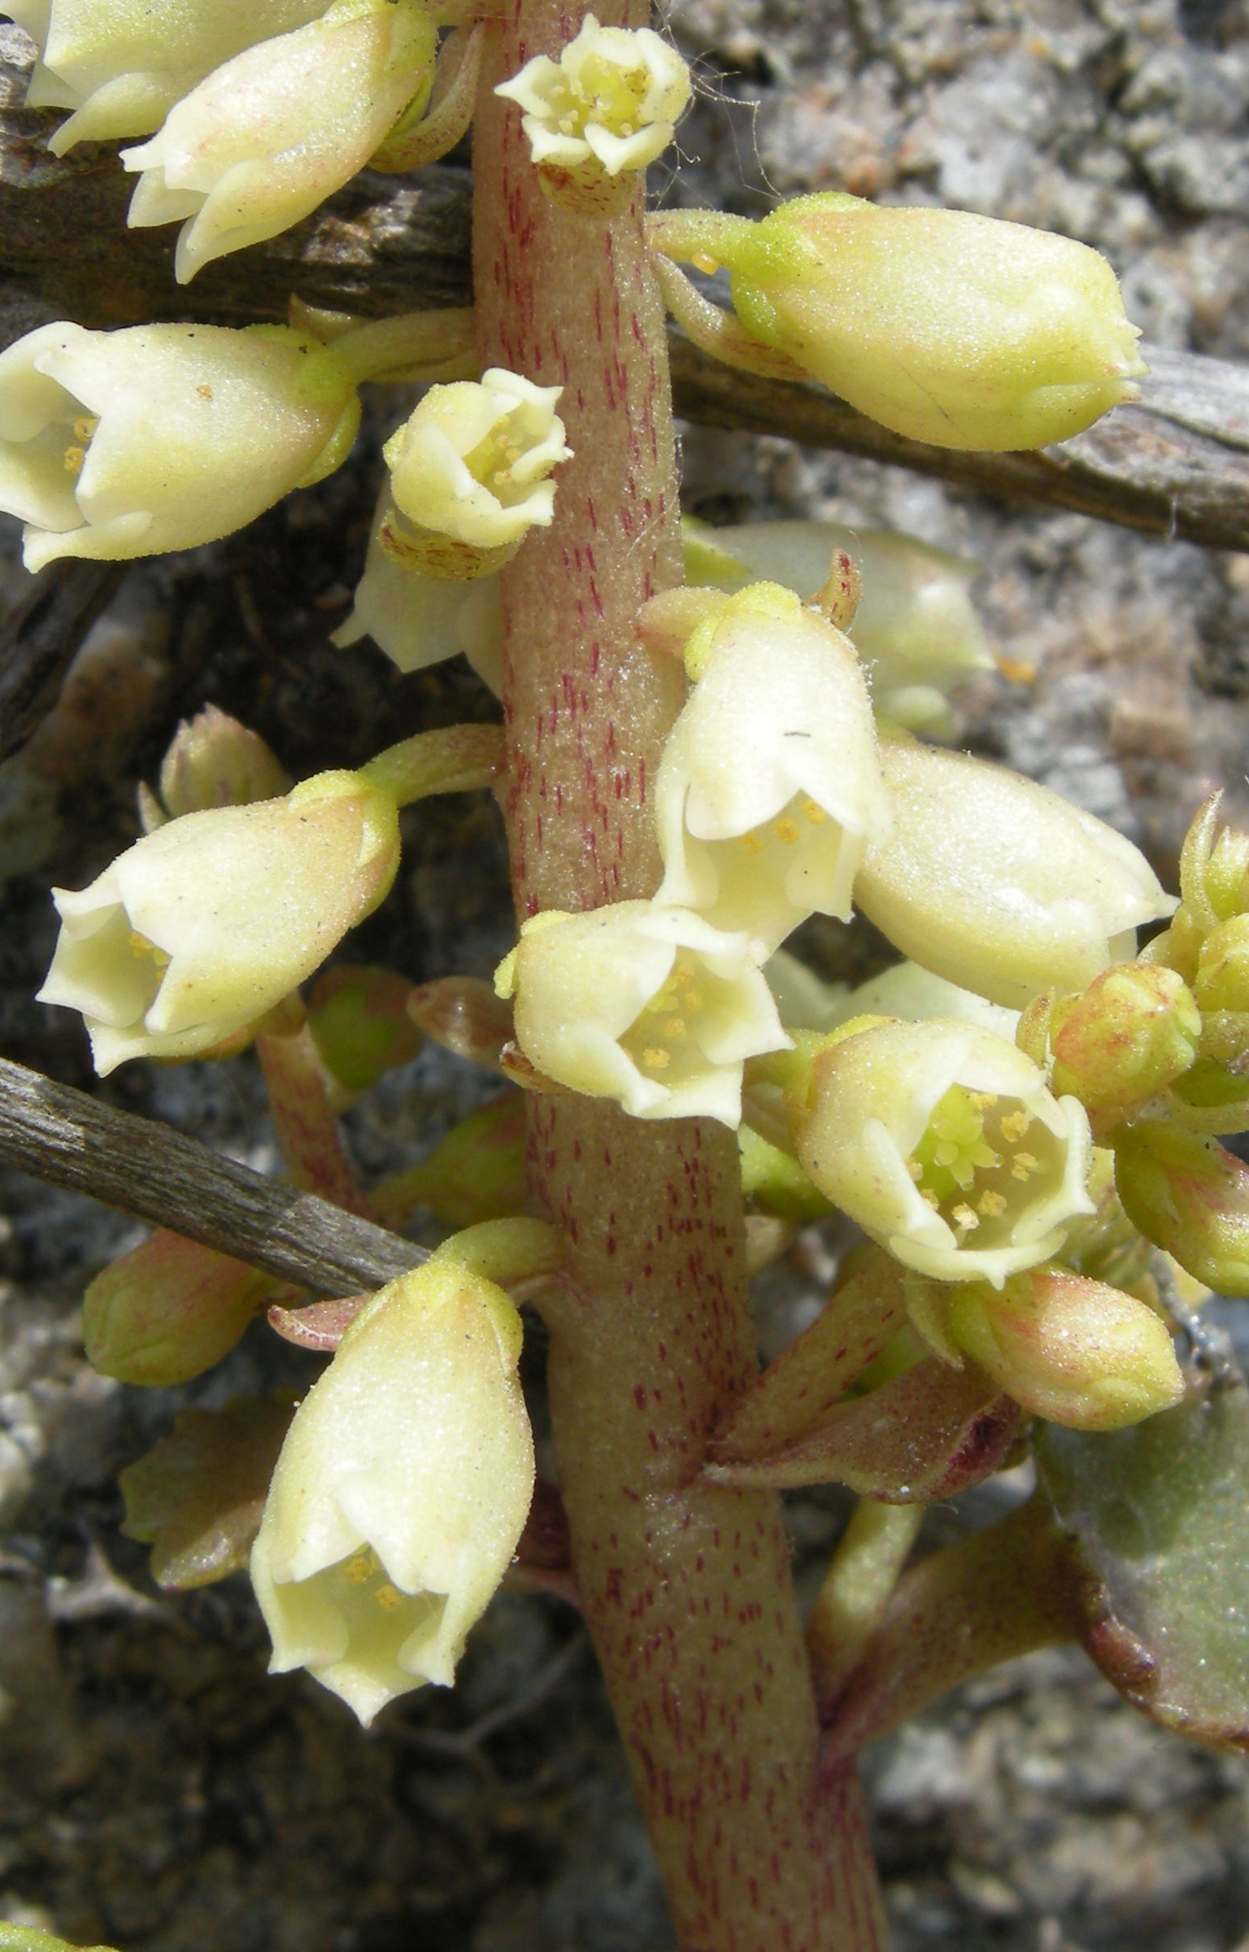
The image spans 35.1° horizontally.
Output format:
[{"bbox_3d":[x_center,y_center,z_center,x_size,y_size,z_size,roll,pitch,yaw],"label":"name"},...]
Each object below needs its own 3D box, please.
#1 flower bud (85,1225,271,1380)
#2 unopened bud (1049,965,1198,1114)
[{"bbox_3d":[-0.011,0.008,0.049,0.005,0.003,0.003,-31,22,-12],"label":"flower bud"},{"bbox_3d":[0.011,0.001,0.043,0.003,0.003,0.004,-18,-9,-44],"label":"unopened bud"}]

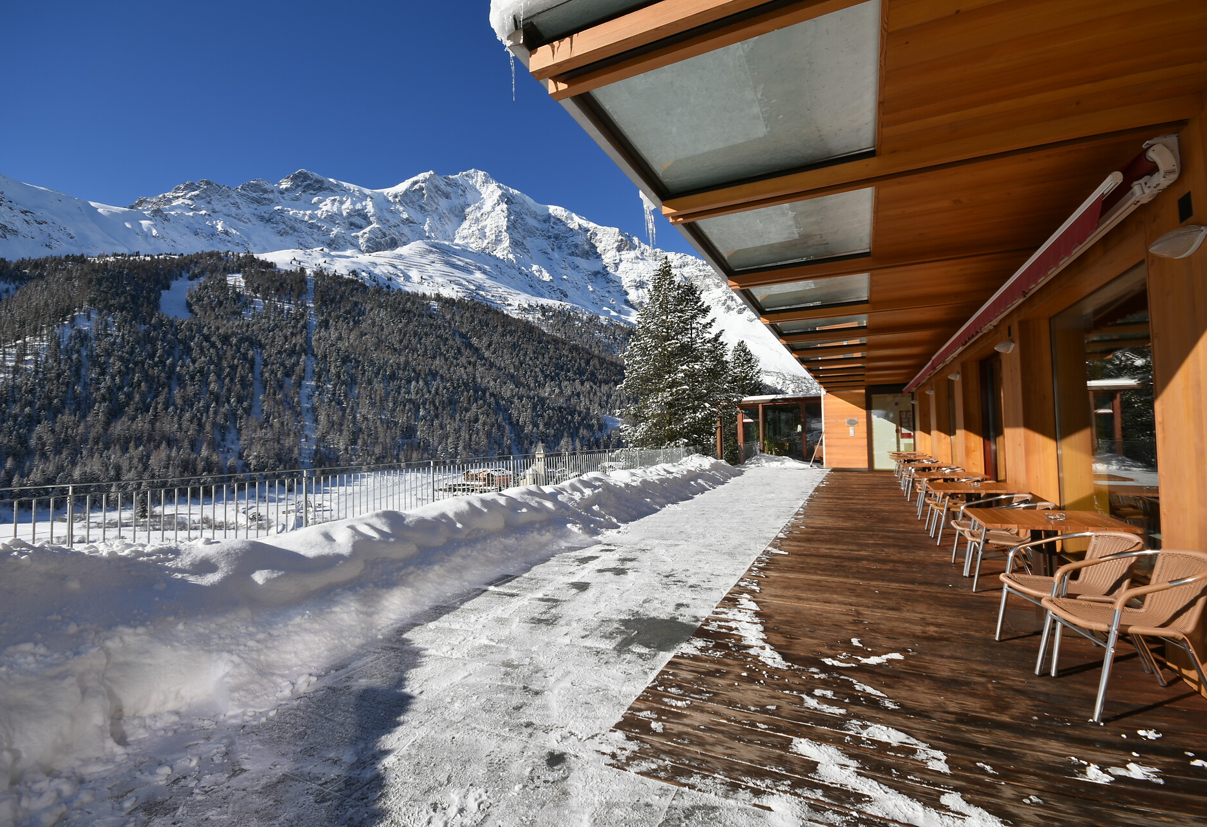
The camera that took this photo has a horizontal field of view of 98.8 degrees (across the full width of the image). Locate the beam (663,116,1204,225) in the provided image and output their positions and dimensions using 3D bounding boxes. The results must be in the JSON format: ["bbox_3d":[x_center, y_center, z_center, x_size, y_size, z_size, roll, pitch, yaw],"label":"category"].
[{"bbox_3d":[1.577,-1.381,2.910,2.534,0.115,0.180,-2,-3,24],"label":"beam"}]

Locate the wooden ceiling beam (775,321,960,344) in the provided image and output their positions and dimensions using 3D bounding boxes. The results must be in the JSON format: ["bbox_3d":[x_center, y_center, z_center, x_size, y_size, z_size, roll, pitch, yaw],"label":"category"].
[{"bbox_3d":[3.968,-1.218,7.675,2.538,0.115,0.180,-2,-3,24],"label":"wooden ceiling beam"}]

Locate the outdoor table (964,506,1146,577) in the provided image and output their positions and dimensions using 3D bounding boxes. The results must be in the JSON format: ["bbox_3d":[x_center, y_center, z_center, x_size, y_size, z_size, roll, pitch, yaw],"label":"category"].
[{"bbox_3d":[3.088,1.096,3.603,0.810,0.735,0.810,-2,-3,23],"label":"outdoor table"}]

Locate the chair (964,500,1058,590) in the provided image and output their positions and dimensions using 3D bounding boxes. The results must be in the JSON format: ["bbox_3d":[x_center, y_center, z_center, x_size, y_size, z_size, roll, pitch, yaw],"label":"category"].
[{"bbox_3d":[3.451,1.129,4.463,0.590,0.730,0.560,-2,-3,28],"label":"chair"}]

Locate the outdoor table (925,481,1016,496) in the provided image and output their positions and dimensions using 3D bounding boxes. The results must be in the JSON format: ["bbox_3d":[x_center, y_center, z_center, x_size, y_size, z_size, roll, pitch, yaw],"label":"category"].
[{"bbox_3d":[4.034,1.166,5.625,0.810,0.735,0.810,-2,-3,25],"label":"outdoor table"}]

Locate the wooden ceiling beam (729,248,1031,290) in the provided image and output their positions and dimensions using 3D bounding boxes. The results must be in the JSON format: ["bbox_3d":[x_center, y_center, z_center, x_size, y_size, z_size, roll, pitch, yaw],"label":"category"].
[{"bbox_3d":[2.392,-1.326,4.534,2.535,0.115,0.180,-2,-3,24],"label":"wooden ceiling beam"}]

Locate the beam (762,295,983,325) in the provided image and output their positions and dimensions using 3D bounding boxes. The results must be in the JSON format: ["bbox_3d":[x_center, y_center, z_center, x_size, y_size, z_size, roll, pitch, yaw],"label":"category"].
[{"bbox_3d":[3.203,-1.271,6.146,2.534,0.115,0.180,-2,-3,24],"label":"beam"}]

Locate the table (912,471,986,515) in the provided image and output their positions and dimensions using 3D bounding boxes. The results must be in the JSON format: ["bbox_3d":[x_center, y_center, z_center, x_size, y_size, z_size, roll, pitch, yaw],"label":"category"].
[{"bbox_3d":[4.840,1.223,7.267,0.810,0.735,0.810,-2,-3,25],"label":"table"}]

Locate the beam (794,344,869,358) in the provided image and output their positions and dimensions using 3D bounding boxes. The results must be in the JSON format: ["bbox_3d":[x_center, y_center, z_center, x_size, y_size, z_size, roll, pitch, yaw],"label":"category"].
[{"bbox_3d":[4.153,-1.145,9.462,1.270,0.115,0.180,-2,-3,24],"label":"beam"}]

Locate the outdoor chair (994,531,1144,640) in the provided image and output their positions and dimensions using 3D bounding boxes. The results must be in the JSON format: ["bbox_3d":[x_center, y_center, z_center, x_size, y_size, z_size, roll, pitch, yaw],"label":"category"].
[{"bbox_3d":[2.746,1.081,3.074,0.590,0.730,0.560,-1,-2,7],"label":"outdoor chair"}]

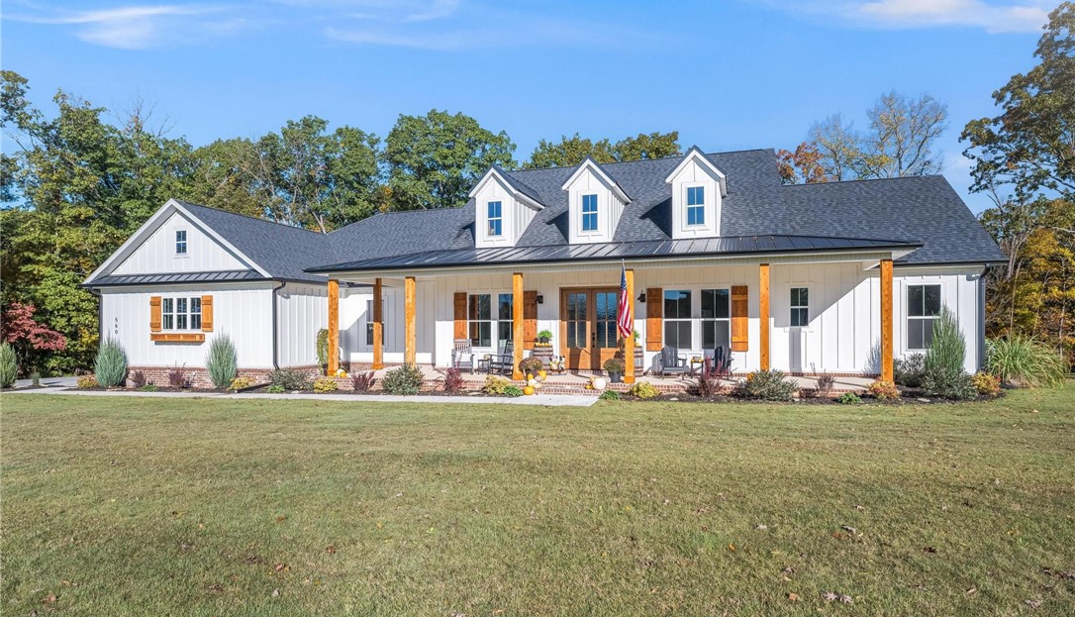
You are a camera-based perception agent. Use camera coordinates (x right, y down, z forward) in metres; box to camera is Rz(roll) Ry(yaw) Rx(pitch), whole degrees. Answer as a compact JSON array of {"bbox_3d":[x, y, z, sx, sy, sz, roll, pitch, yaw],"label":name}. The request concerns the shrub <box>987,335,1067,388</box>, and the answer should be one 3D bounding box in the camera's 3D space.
[{"bbox_3d":[12.343,1.348,14.300,1.700,1.320,1.650,0,-2,17],"label":"shrub"}]

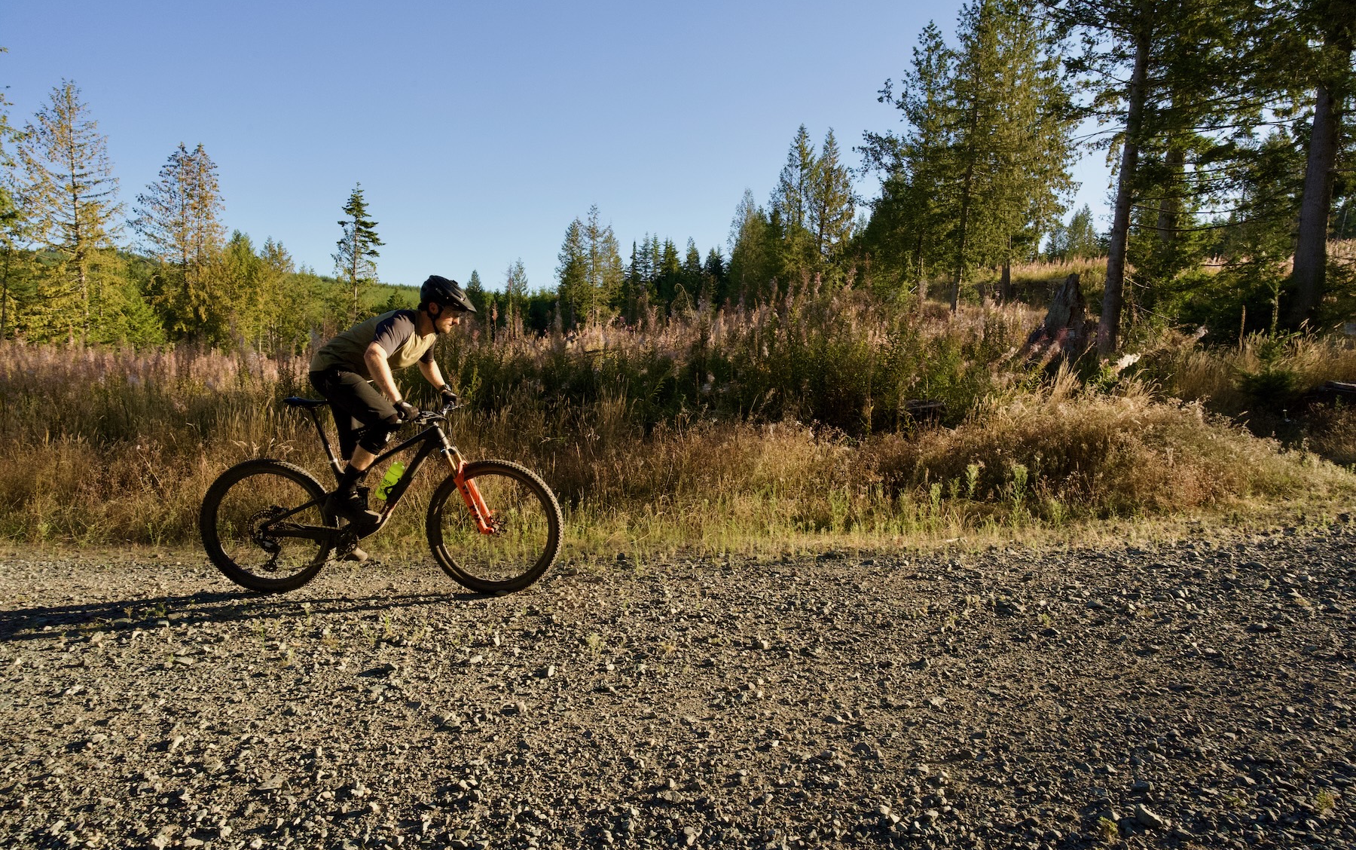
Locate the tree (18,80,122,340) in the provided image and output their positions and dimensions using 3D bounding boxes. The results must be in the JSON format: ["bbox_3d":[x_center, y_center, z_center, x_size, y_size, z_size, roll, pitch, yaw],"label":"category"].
[{"bbox_3d":[-29.840,-10.203,37.000,4.946,13.534,4.946,1,6,0],"label":"tree"}]

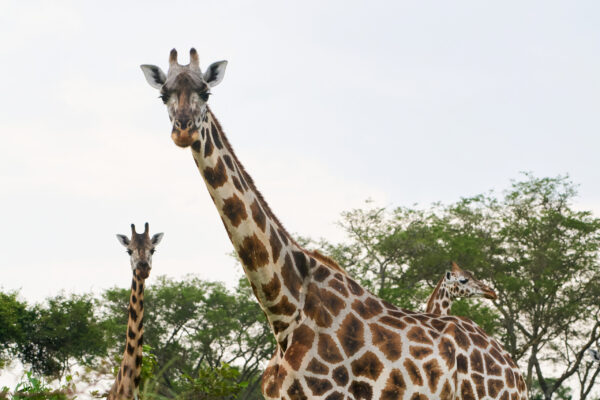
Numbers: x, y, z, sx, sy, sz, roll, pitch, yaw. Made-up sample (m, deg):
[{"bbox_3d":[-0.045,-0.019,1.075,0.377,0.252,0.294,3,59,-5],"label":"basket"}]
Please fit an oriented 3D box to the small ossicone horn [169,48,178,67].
[{"bbox_3d":[-0.824,-0.928,21.700,0.065,0.125,0.070,0,-4,0],"label":"small ossicone horn"}]

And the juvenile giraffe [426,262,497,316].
[{"bbox_3d":[0.954,2.361,34.000,2.100,3.400,0.600,0,-4,0],"label":"juvenile giraffe"}]

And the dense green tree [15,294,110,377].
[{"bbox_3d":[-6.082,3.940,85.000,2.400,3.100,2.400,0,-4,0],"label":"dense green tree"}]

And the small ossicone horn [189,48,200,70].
[{"bbox_3d":[-0.687,-0.915,21.700,0.075,0.140,0.075,0,-4,0],"label":"small ossicone horn"}]

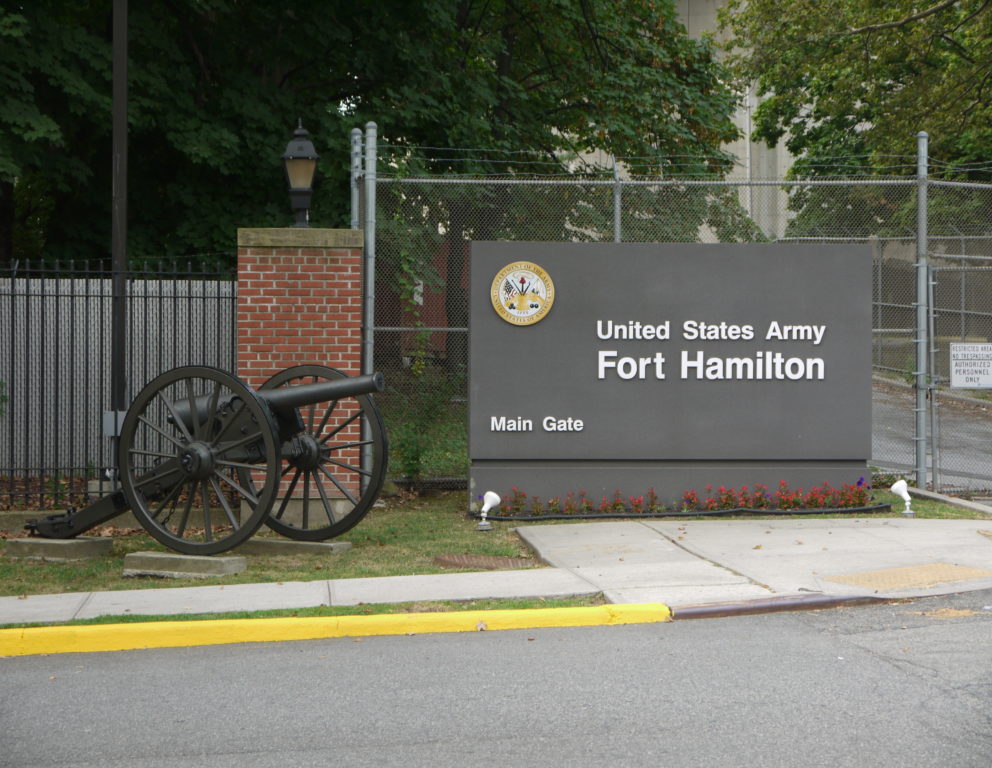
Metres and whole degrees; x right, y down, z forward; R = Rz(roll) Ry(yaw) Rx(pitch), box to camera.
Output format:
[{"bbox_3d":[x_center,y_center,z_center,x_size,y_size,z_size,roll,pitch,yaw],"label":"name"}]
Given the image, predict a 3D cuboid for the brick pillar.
[{"bbox_3d":[-1.704,-0.048,21.650,1.060,2.555,1.050,0,1,-4],"label":"brick pillar"}]

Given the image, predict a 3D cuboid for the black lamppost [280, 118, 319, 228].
[{"bbox_3d":[-1.704,-1.822,21.650,0.335,0.980,0.335,0,1,-4],"label":"black lamppost"}]

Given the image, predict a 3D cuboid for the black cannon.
[{"bbox_3d":[-2.425,0.575,20.082,3.520,1.460,1.900,1,1,29],"label":"black cannon"}]

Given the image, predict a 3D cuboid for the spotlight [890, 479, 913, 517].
[{"bbox_3d":[3.360,0.942,20.450,0.150,0.310,0.225,0,1,-37],"label":"spotlight"}]

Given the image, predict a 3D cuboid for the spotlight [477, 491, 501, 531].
[{"bbox_3d":[-0.066,1.031,20.230,0.155,0.317,0.225,1,1,41],"label":"spotlight"}]

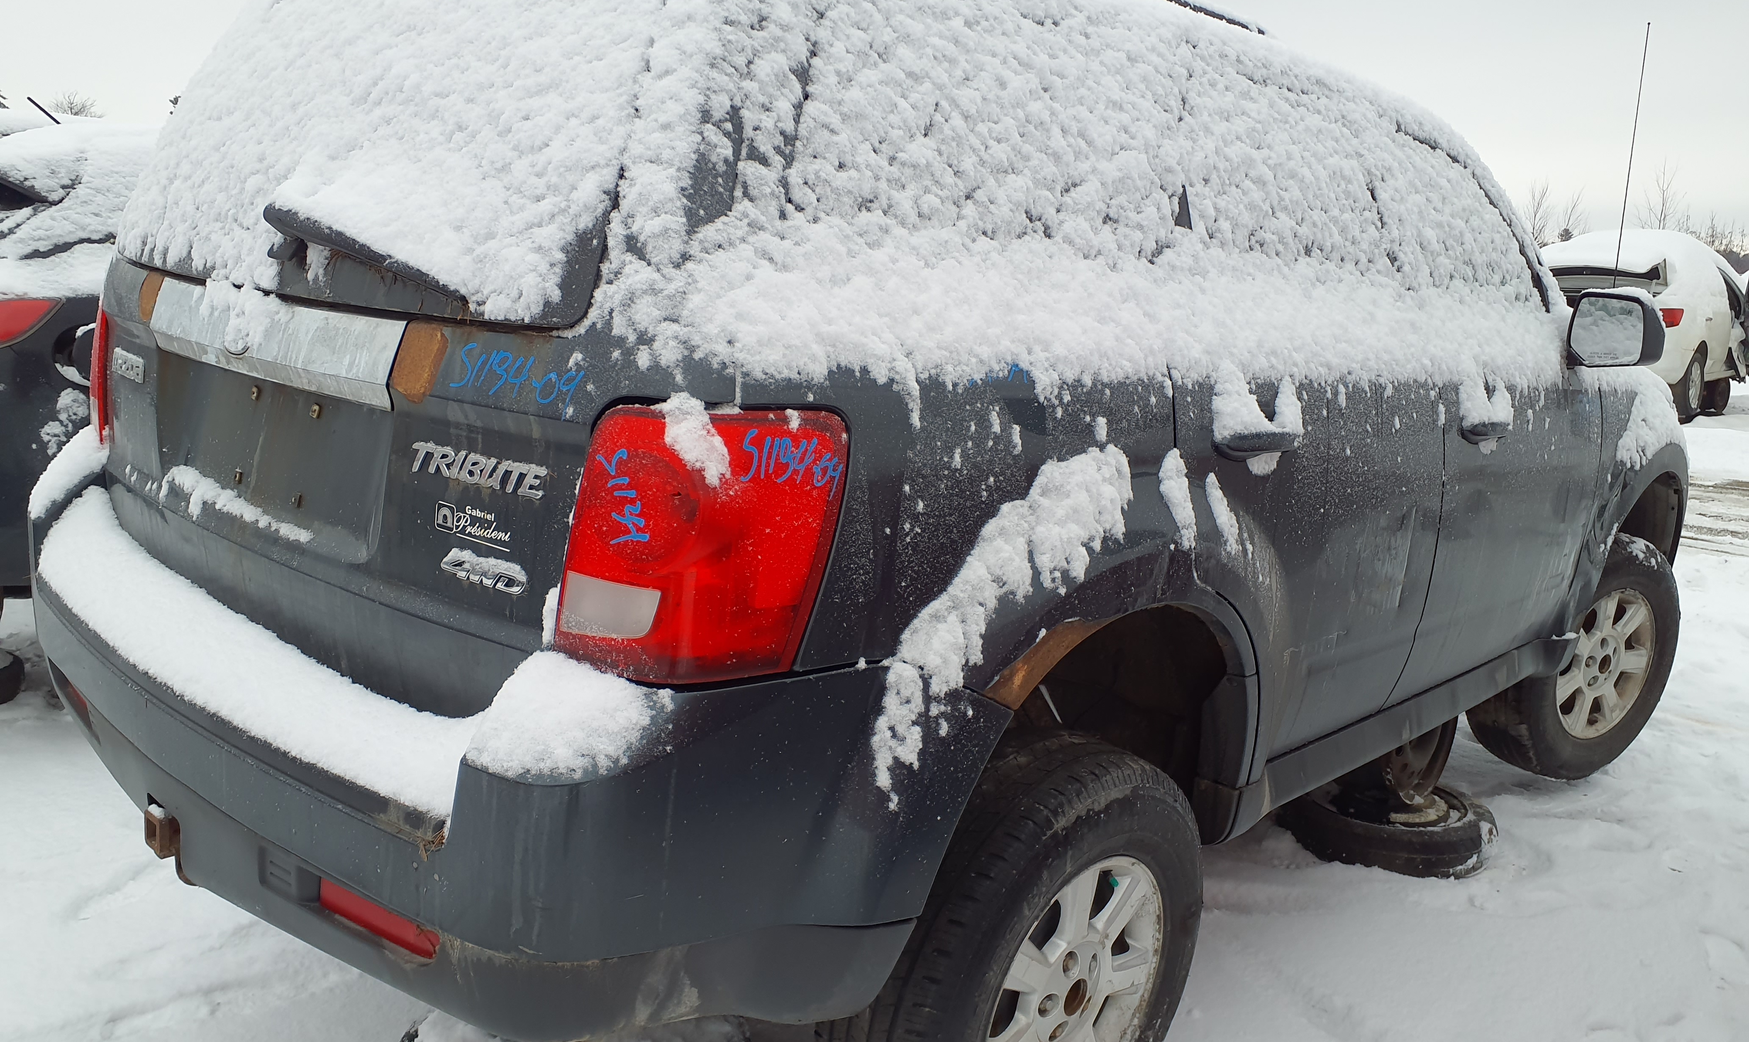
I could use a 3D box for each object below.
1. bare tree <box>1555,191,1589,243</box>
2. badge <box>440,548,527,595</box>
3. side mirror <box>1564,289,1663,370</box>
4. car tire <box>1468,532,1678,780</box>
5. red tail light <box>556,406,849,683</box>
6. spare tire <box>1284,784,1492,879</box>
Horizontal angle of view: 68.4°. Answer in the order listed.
[{"bbox_3d":[29.880,-11.893,55.475,1.600,4.630,1.600,8,13,28],"label":"bare tree"},{"bbox_3d":[-0.418,0.055,1.378,0.150,0.038,0.010,14,4,37],"label":"badge"},{"bbox_3d":[1.709,-0.438,2.968,0.205,0.170,0.150,15,14,42],"label":"side mirror"},{"bbox_3d":[2.036,0.385,3.736,0.720,0.720,0.230,-5,17,-29],"label":"car tire"},{"bbox_3d":[-0.170,0.021,1.254,0.183,0.275,0.225,15,14,42],"label":"red tail light"},{"bbox_3d":[1.318,0.776,3.300,0.580,0.125,0.580,6,13,30],"label":"spare tire"}]

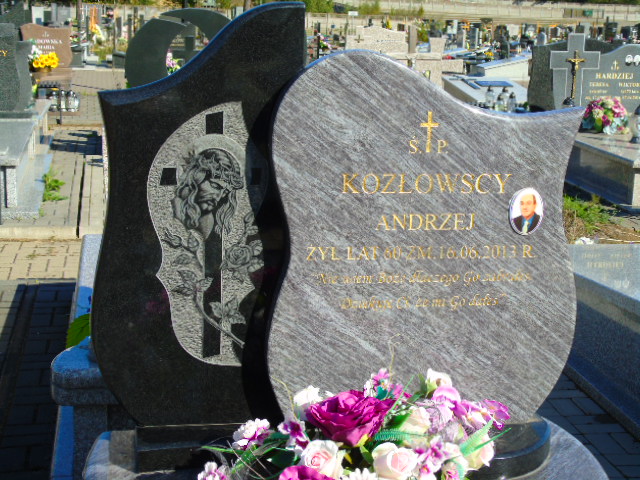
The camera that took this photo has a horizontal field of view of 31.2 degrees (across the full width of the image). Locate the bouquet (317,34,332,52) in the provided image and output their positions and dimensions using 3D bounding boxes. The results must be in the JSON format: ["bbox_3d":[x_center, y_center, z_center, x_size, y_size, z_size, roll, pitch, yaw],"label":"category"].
[{"bbox_3d":[0.066,-2.889,16.854,0.230,0.260,0.200,0,13,-10],"label":"bouquet"}]

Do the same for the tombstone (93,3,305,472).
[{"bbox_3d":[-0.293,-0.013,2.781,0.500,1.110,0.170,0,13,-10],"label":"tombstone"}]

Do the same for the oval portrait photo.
[{"bbox_3d":[0.514,-0.071,2.853,0.091,0.121,0.015,0,13,-10],"label":"oval portrait photo"}]

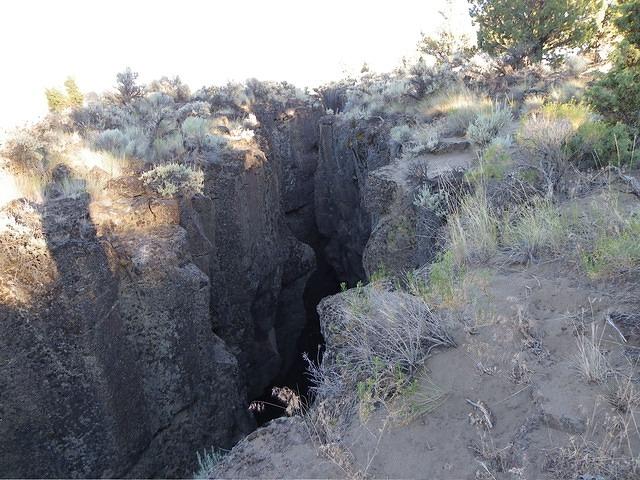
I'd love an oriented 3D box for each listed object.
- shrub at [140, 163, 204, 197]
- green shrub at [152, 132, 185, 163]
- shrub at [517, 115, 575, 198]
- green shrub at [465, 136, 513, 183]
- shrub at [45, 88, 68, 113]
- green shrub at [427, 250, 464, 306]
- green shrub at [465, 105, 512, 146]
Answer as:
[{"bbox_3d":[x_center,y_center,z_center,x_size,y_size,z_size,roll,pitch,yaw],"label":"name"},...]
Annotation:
[{"bbox_3d":[-2.179,-0.894,7.100,0.945,0.460,0.750,-7,18,-16],"label":"shrub"},{"bbox_3d":[-2.963,-1.809,9.400,0.626,0.550,0.580,-7,18,-16],"label":"green shrub"},{"bbox_3d":[2.815,-1.055,6.000,0.724,0.950,0.700,6,19,24],"label":"shrub"},{"bbox_3d":[2.384,-1.139,6.800,0.679,0.600,0.580,4,18,19],"label":"green shrub"},{"bbox_3d":[-9.319,-4.933,17.000,0.849,0.850,0.850,-11,19,-26],"label":"shrub"},{"bbox_3d":[0.940,0.288,3.600,0.285,0.370,0.280,3,18,15],"label":"green shrub"},{"bbox_3d":[3.244,-2.191,9.200,0.880,0.780,0.800,4,18,18],"label":"green shrub"}]

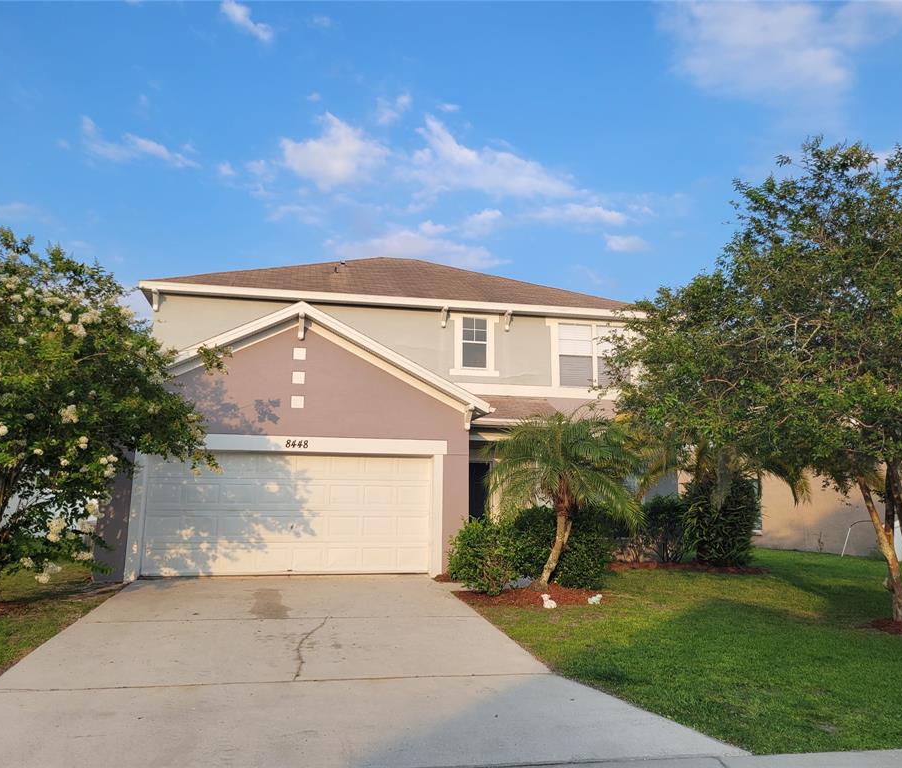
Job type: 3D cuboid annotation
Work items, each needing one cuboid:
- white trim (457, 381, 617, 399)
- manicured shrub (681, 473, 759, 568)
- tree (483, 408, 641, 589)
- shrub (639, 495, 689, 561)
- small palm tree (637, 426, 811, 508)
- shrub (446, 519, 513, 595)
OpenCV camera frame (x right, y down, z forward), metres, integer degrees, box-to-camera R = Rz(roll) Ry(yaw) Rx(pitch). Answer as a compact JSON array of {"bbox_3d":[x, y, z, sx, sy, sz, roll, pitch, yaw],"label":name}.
[{"bbox_3d":[2.128,0.150,17.789,4.178,0.270,0.100,2,-11,-11],"label":"white trim"},{"bbox_3d":[5.707,2.889,16.348,1.552,1.926,1.400,2,-11,-11],"label":"manicured shrub"},{"bbox_3d":[1.856,1.822,12.574,2.533,2.883,2.350,2,-11,-11],"label":"tree"},{"bbox_3d":[4.609,3.113,16.605,1.069,1.443,1.000,2,-11,-11],"label":"shrub"},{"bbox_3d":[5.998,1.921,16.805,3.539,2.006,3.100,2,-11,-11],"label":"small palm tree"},{"bbox_3d":[0.457,2.668,11.922,1.091,1.150,1.050,0,-11,0],"label":"shrub"}]

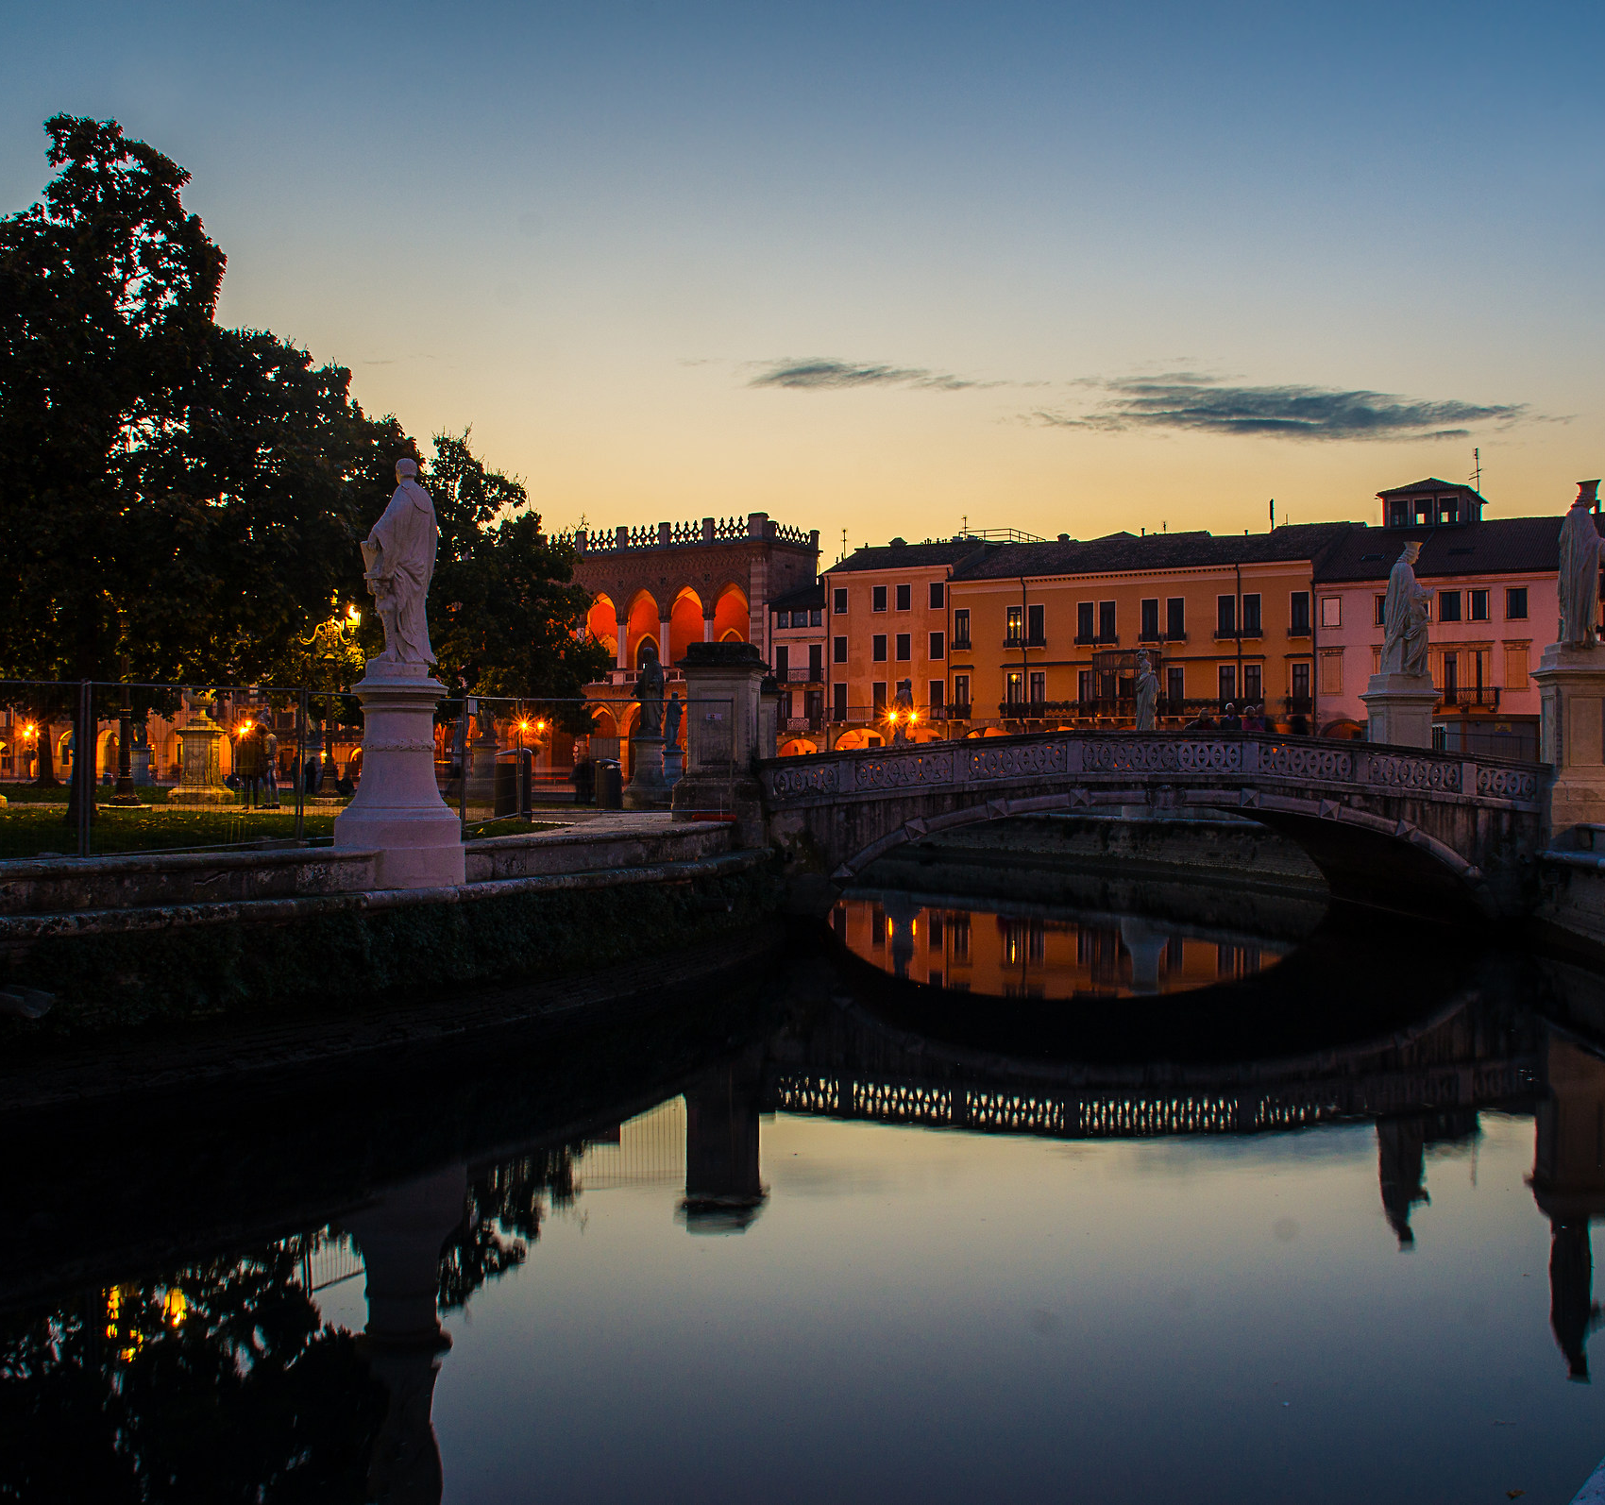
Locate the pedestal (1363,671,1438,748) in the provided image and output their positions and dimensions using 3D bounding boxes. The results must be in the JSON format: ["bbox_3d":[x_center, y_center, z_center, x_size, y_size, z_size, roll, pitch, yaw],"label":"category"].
[{"bbox_3d":[14.432,0.000,41.000,1.450,3.700,1.450,0,0,3],"label":"pedestal"}]

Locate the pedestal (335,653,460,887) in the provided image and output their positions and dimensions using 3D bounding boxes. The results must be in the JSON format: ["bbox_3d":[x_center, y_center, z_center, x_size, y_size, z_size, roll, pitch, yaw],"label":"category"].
[{"bbox_3d":[-5.344,0.255,22.500,1.650,2.980,1.650,0,0,-18],"label":"pedestal"}]

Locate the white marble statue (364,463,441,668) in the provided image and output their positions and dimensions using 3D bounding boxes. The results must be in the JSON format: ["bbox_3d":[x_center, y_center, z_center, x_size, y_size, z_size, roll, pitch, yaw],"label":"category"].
[{"bbox_3d":[-5.355,-2.534,22.500,0.900,2.750,1.000,0,0,40],"label":"white marble statue"}]

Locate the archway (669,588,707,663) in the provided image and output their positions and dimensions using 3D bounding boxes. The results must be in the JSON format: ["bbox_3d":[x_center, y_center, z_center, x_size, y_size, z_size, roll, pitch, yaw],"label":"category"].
[{"bbox_3d":[-8.110,-8.800,120.500,3.200,5.900,1.000,0,0,33],"label":"archway"}]

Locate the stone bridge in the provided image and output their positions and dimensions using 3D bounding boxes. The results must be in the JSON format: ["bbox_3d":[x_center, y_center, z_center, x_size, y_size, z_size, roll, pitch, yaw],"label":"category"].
[{"bbox_3d":[6.950,1.400,36.800,15.100,3.650,8.300,0,0,2],"label":"stone bridge"}]

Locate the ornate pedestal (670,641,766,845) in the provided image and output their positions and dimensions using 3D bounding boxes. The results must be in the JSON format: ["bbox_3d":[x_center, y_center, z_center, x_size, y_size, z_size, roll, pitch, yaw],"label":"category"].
[{"bbox_3d":[-1.586,-0.170,32.700,1.600,3.800,1.600,0,0,6],"label":"ornate pedestal"}]

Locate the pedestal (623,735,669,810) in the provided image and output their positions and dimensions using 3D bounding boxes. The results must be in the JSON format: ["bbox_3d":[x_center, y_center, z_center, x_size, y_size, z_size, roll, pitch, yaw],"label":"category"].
[{"bbox_3d":[-5.354,0.646,59.000,1.600,2.750,1.600,0,0,0],"label":"pedestal"}]

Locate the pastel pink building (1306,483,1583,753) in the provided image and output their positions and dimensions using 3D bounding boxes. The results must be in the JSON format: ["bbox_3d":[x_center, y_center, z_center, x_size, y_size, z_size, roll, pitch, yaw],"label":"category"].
[{"bbox_3d":[41.000,-7.700,103.300,15.500,18.600,16.000,0,0,30],"label":"pastel pink building"}]

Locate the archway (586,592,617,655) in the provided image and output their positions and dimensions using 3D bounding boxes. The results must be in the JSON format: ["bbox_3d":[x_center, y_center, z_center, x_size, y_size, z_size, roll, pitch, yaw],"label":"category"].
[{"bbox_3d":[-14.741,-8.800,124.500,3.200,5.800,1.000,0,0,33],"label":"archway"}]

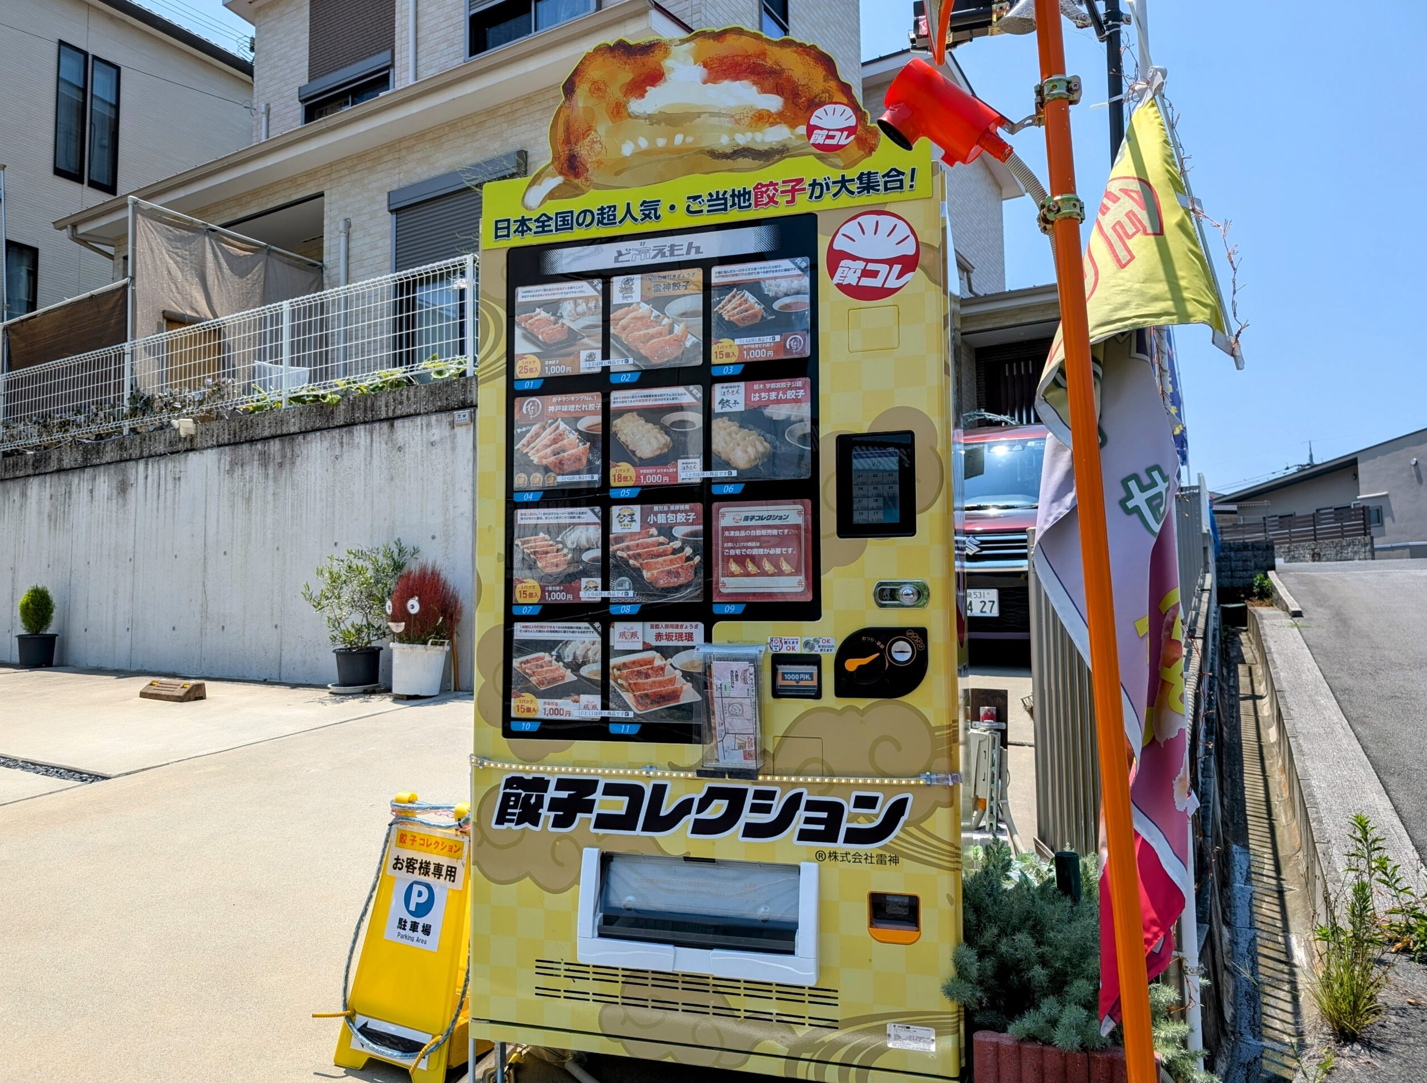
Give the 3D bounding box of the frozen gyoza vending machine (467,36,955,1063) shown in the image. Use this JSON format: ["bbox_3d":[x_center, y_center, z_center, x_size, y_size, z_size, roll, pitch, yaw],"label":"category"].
[{"bbox_3d":[0.069,0.042,2.450,1.035,2.282,0.770,-2,-4,17],"label":"frozen gyoza vending machine"}]

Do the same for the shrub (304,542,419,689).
[{"bbox_3d":[-2.219,0.460,6.250,0.690,0.920,0.600,-3,-5,29],"label":"shrub"}]

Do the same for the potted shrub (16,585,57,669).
[{"bbox_3d":[-5.618,0.705,8.300,0.340,0.670,0.340,-3,-5,29],"label":"potted shrub"}]

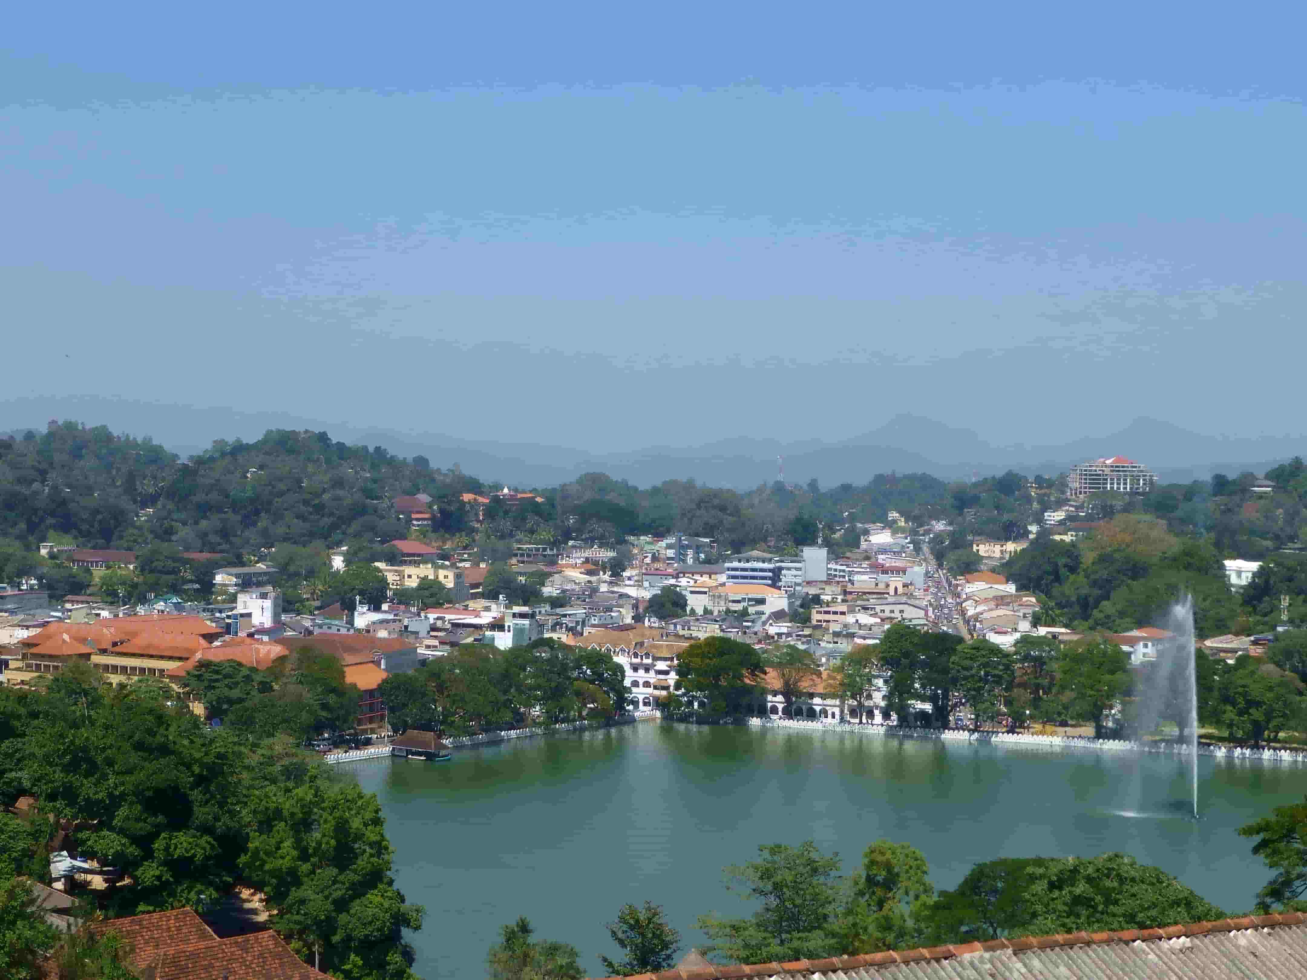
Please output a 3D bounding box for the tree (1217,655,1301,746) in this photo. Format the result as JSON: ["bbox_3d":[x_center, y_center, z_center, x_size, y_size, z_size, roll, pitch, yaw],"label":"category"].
[{"bbox_3d":[155.290,54.590,455.000,22.000,23.500,20.000,0,1,19],"label":"tree"}]

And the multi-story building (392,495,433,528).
[{"bbox_3d":[-125.350,11.440,925.000,21.290,18.100,15.000,0,0,-7],"label":"multi-story building"}]

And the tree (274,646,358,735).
[{"bbox_3d":[-89.320,53.280,470.000,22.500,24.000,21.000,0,1,-11],"label":"tree"}]

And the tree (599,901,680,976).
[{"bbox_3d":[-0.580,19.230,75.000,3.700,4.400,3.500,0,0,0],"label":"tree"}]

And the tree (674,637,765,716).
[{"bbox_3d":[17.300,49.070,466.000,23.000,21.000,21.000,0,0,0],"label":"tree"}]

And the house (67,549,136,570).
[{"bbox_3d":[-276.670,35.480,890.000,32.000,10.500,12.000,0,1,0],"label":"house"}]

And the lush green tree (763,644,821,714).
[{"bbox_3d":[33.870,46.790,436.000,14.300,18.060,14.000,0,0,4],"label":"lush green tree"}]

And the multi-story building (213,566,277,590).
[{"bbox_3d":[-157.660,34.690,685.000,12.500,10.640,20.000,0,1,38],"label":"multi-story building"}]

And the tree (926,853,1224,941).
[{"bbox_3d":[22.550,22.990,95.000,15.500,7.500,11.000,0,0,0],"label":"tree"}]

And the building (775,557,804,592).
[{"bbox_3d":[57.780,36.710,755.000,12.500,16.510,14.000,0,0,7],"label":"building"}]

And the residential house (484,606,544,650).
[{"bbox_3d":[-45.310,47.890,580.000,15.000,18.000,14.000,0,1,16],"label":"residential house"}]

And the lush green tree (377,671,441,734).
[{"bbox_3d":[-60.090,52.310,436.000,15.500,15.800,14.500,0,0,0],"label":"lush green tree"}]

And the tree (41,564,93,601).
[{"bbox_3d":[-234.710,37.380,710.000,21.240,15.520,19.000,0,0,-18],"label":"tree"}]

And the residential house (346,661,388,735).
[{"bbox_3d":[-71.020,51.780,440.000,11.000,17.000,13.000,0,0,32],"label":"residential house"}]

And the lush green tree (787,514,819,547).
[{"bbox_3d":[82.610,22.560,980.000,18.040,18.610,17.000,0,0,5],"label":"lush green tree"}]

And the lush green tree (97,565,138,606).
[{"bbox_3d":[-235.850,42.190,780.000,18.000,18.000,17.000,0,0,0],"label":"lush green tree"}]

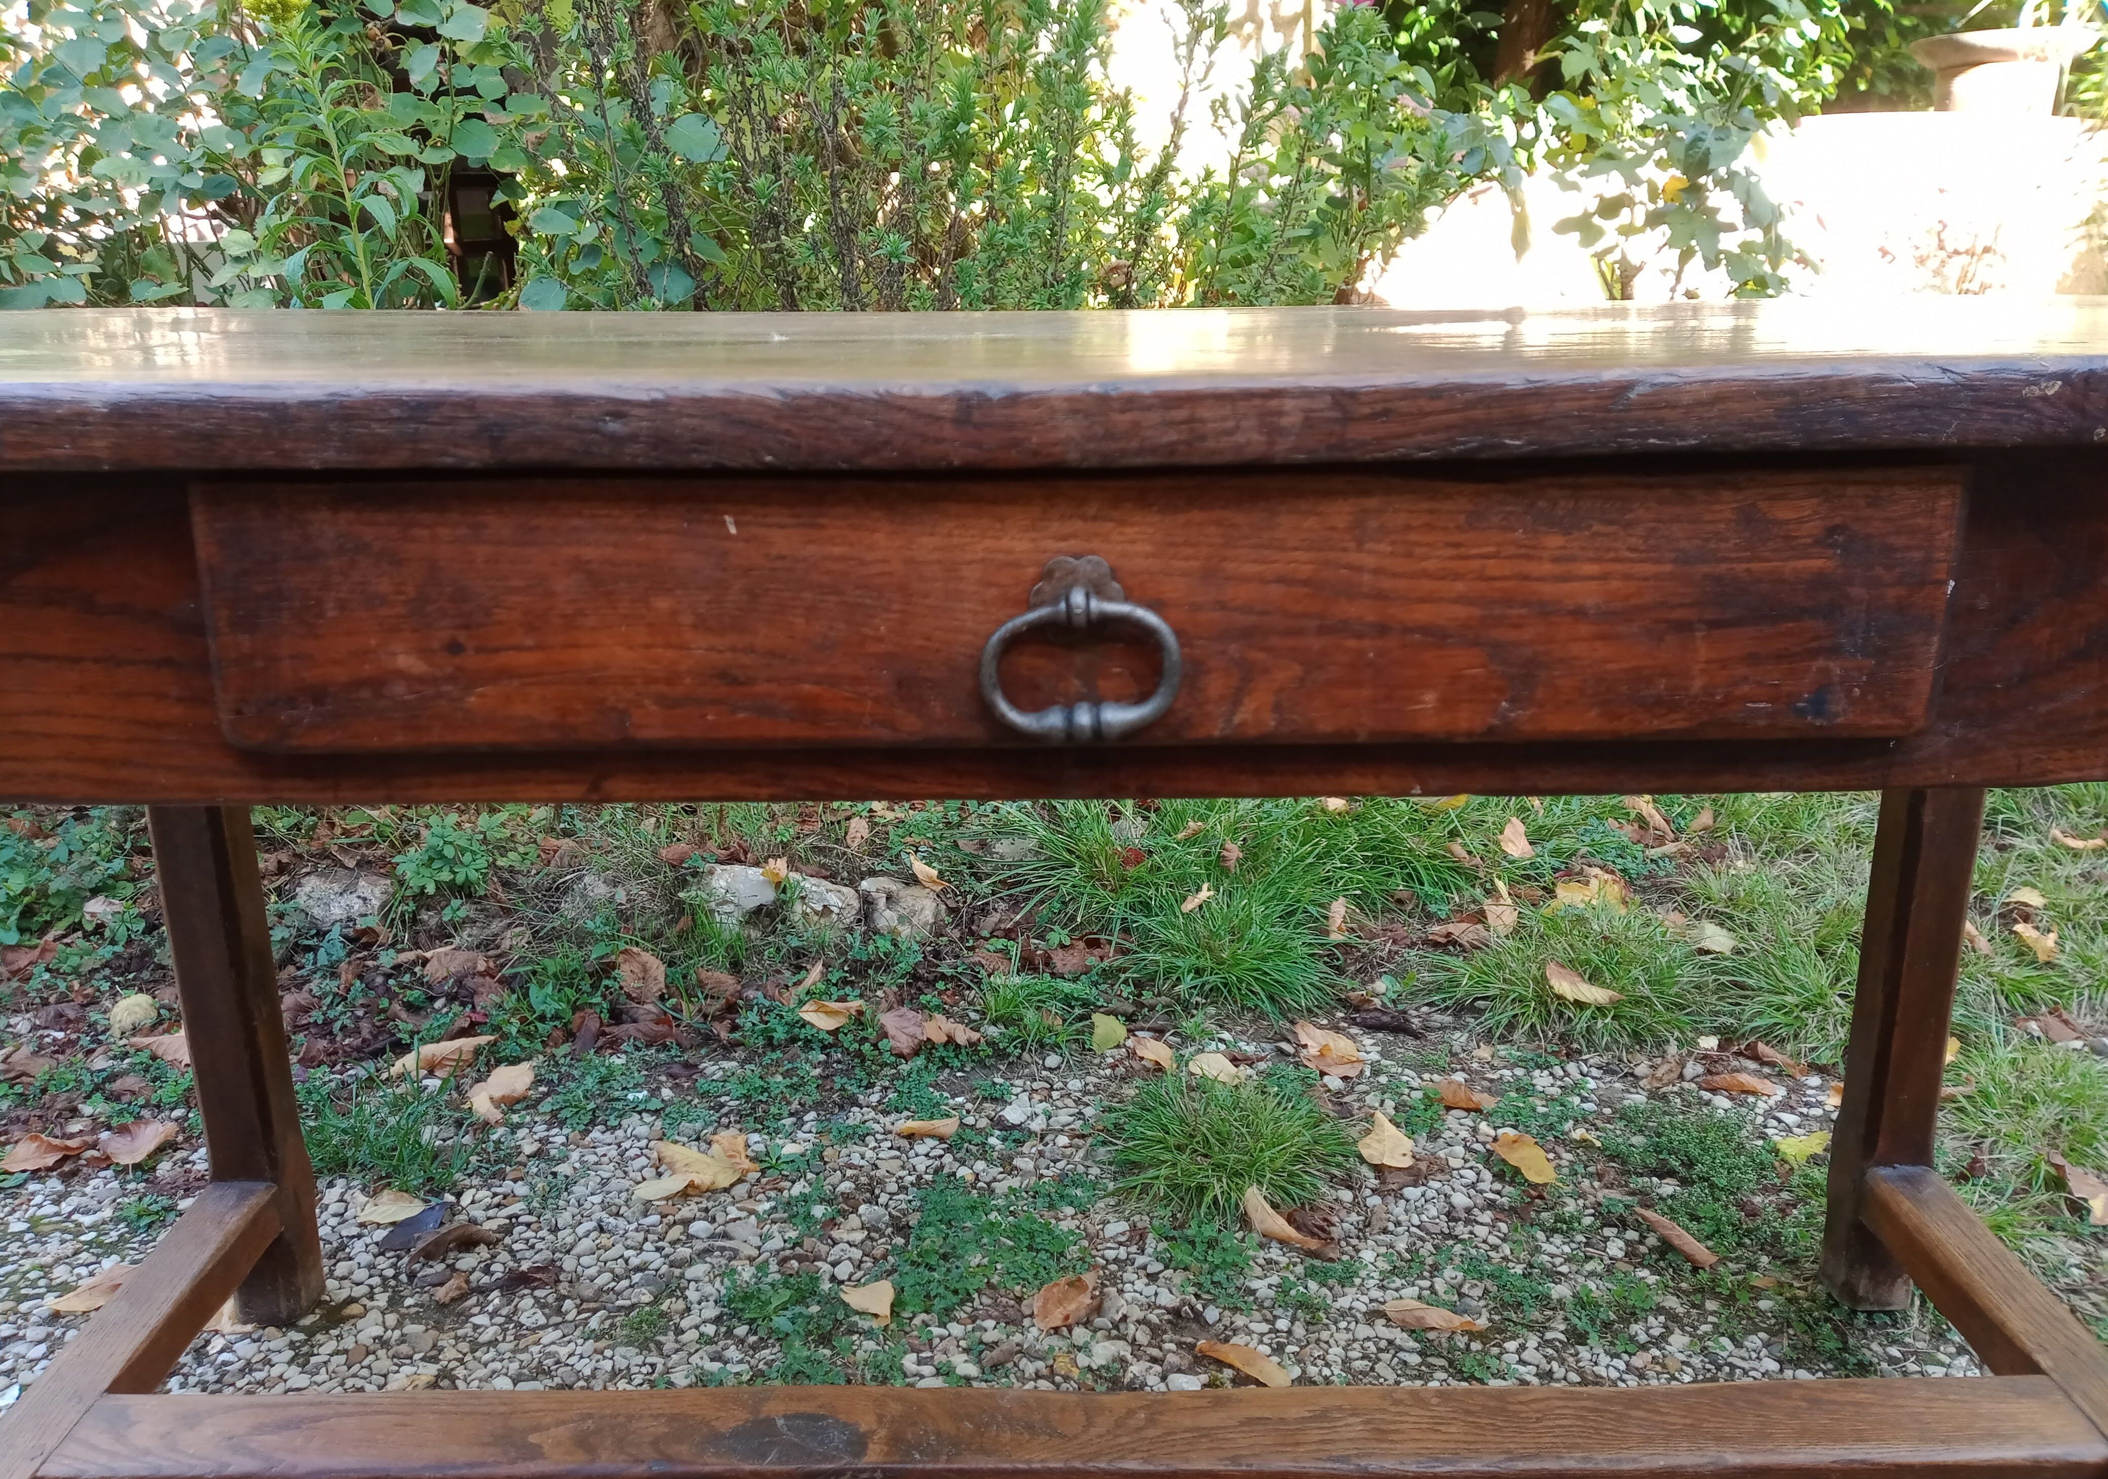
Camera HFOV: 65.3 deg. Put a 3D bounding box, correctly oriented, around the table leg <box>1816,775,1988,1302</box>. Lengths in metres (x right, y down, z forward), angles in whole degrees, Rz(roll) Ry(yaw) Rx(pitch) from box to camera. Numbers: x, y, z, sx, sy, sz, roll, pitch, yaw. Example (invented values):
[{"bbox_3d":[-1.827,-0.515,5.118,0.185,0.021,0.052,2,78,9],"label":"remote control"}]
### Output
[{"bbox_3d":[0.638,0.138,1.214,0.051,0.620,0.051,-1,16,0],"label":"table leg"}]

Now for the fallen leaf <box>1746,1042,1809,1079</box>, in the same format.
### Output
[{"bbox_3d":[0.714,0.316,1.621,0.064,0.022,0.027,11,20,35],"label":"fallen leaf"}]

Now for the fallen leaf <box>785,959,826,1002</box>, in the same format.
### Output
[{"bbox_3d":[-0.270,0.262,1.786,0.055,0.035,0.030,-16,22,-43],"label":"fallen leaf"}]

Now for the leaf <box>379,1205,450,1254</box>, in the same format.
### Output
[{"bbox_3d":[-0.539,0.412,1.385,0.072,0.018,0.037,-16,22,-43],"label":"leaf"}]

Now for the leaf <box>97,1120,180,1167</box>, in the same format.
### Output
[{"bbox_3d":[-0.846,0.373,1.524,0.070,0.029,0.046,-3,16,-9],"label":"leaf"}]

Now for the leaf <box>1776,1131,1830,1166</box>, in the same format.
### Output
[{"bbox_3d":[0.679,0.367,1.475,0.057,0.015,0.034,-3,16,-7],"label":"leaf"}]

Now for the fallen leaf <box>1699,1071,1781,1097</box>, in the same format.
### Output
[{"bbox_3d":[0.670,0.337,1.607,0.078,0.015,0.028,3,16,12],"label":"fallen leaf"}]

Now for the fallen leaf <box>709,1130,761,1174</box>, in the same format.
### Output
[{"bbox_3d":[-0.290,0.375,1.493,0.031,0.018,0.061,-8,18,-25],"label":"fallen leaf"}]

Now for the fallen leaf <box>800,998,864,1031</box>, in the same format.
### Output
[{"bbox_3d":[-0.232,0.287,1.716,0.065,0.022,0.040,-1,16,-2],"label":"fallen leaf"}]

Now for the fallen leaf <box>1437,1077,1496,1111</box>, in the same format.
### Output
[{"bbox_3d":[0.390,0.340,1.570,0.055,0.020,0.030,11,20,33],"label":"fallen leaf"}]

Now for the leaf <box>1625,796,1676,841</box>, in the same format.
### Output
[{"bbox_3d":[0.827,0.111,2.281,0.085,0.042,0.040,12,20,36],"label":"leaf"}]

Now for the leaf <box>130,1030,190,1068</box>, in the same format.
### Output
[{"bbox_3d":[-0.892,0.314,1.662,0.075,0.024,0.050,1,16,5],"label":"leaf"}]

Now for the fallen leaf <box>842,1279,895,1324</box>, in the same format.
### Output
[{"bbox_3d":[-0.143,0.437,1.275,0.041,0.018,0.038,-3,16,-7],"label":"fallen leaf"}]

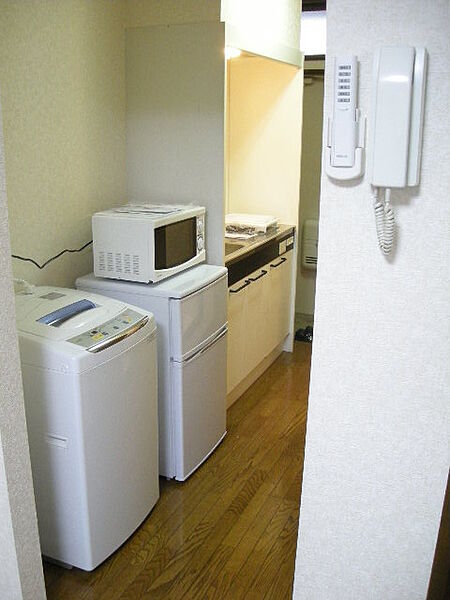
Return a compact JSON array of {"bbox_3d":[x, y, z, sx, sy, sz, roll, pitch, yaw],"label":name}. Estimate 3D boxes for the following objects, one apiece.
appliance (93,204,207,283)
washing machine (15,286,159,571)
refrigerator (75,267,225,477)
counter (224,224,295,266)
[{"bbox_3d":[-0.318,-0.255,2.649,0.300,0.268,0.465,8,18,22],"label":"appliance"},{"bbox_3d":[-0.573,0.444,2.247,0.540,0.865,0.495,8,18,22],"label":"washing machine"},{"bbox_3d":[-0.297,0.301,2.766,0.515,0.850,0.483,8,18,22],"label":"refrigerator"},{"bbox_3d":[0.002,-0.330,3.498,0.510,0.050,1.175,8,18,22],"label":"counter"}]

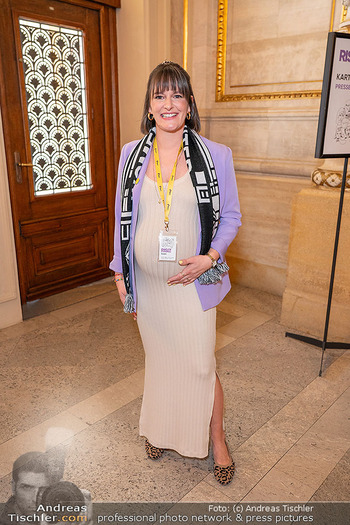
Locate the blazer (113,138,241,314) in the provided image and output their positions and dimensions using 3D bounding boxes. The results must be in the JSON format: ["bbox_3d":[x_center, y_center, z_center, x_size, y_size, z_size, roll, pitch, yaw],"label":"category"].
[{"bbox_3d":[0.006,-0.156,1.719,0.520,0.650,0.320,7,19,19],"label":"blazer"}]

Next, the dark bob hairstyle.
[{"bbox_3d":[-0.014,-0.597,1.594,0.220,0.250,0.240,2,18,6],"label":"dark bob hairstyle"}]

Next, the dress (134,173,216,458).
[{"bbox_3d":[-0.001,0.204,1.824,0.370,1.240,0.340,7,19,20],"label":"dress"}]

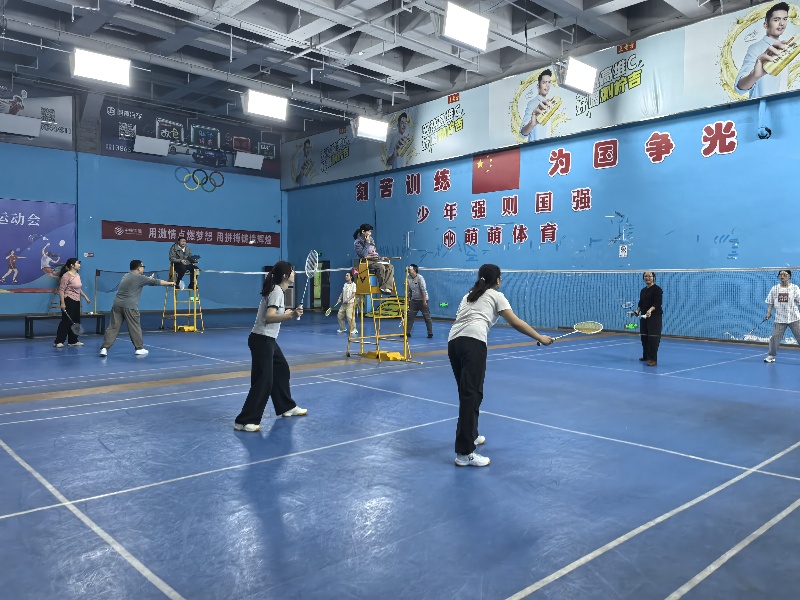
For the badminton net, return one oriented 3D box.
[{"bbox_3d":[2.322,-0.012,7.812,0.050,0.760,6.100,-1,3,-42],"label":"badminton net"}]

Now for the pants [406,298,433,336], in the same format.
[{"bbox_3d":[0.466,0.419,14.926,0.420,0.880,0.520,-1,3,-42],"label":"pants"}]

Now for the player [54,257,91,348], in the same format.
[{"bbox_3d":[-6.428,0.074,12.211,0.560,1.690,0.460,0,2,-5],"label":"player"}]

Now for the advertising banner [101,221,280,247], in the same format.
[{"bbox_3d":[-8.203,-2.636,25.651,7.590,0.685,0.040,-1,3,-42],"label":"advertising banner"}]

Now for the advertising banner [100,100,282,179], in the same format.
[{"bbox_3d":[-8.159,-6.400,25.524,7.691,2.054,0.050,-1,3,-42],"label":"advertising banner"}]

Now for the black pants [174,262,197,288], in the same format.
[{"bbox_3d":[-5.443,-0.623,15.870,0.440,0.630,0.480,-1,3,-42],"label":"black pants"}]

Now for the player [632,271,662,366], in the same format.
[{"bbox_3d":[4.161,0.268,10.490,0.470,1.570,0.400,2,3,43],"label":"player"}]

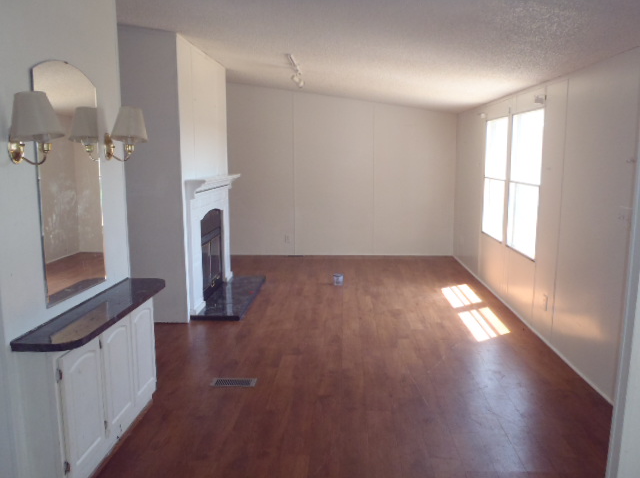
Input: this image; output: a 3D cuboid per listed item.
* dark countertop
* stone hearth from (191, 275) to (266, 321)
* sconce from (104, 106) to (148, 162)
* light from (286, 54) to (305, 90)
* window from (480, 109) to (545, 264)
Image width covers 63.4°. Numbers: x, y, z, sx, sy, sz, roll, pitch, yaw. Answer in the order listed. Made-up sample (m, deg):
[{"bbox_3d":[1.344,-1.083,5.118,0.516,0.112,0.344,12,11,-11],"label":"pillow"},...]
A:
[{"bbox_3d":[-1.173,0.377,2.839,0.279,0.036,1.209,0,9,3],"label":"dark countertop"},{"bbox_3d":[-0.952,0.626,5.725,0.465,0.046,1.621,0,9,3],"label":"stone hearth"},{"bbox_3d":[-1.172,-0.637,3.158,0.246,0.326,0.232,0,9,3],"label":"sconce"},{"bbox_3d":[-0.265,-1.697,5.310,0.155,0.186,1.162,0,9,3],"label":"light"},{"bbox_3d":[1.946,-0.592,5.345,0.065,1.327,1.814,0,9,3],"label":"window"}]

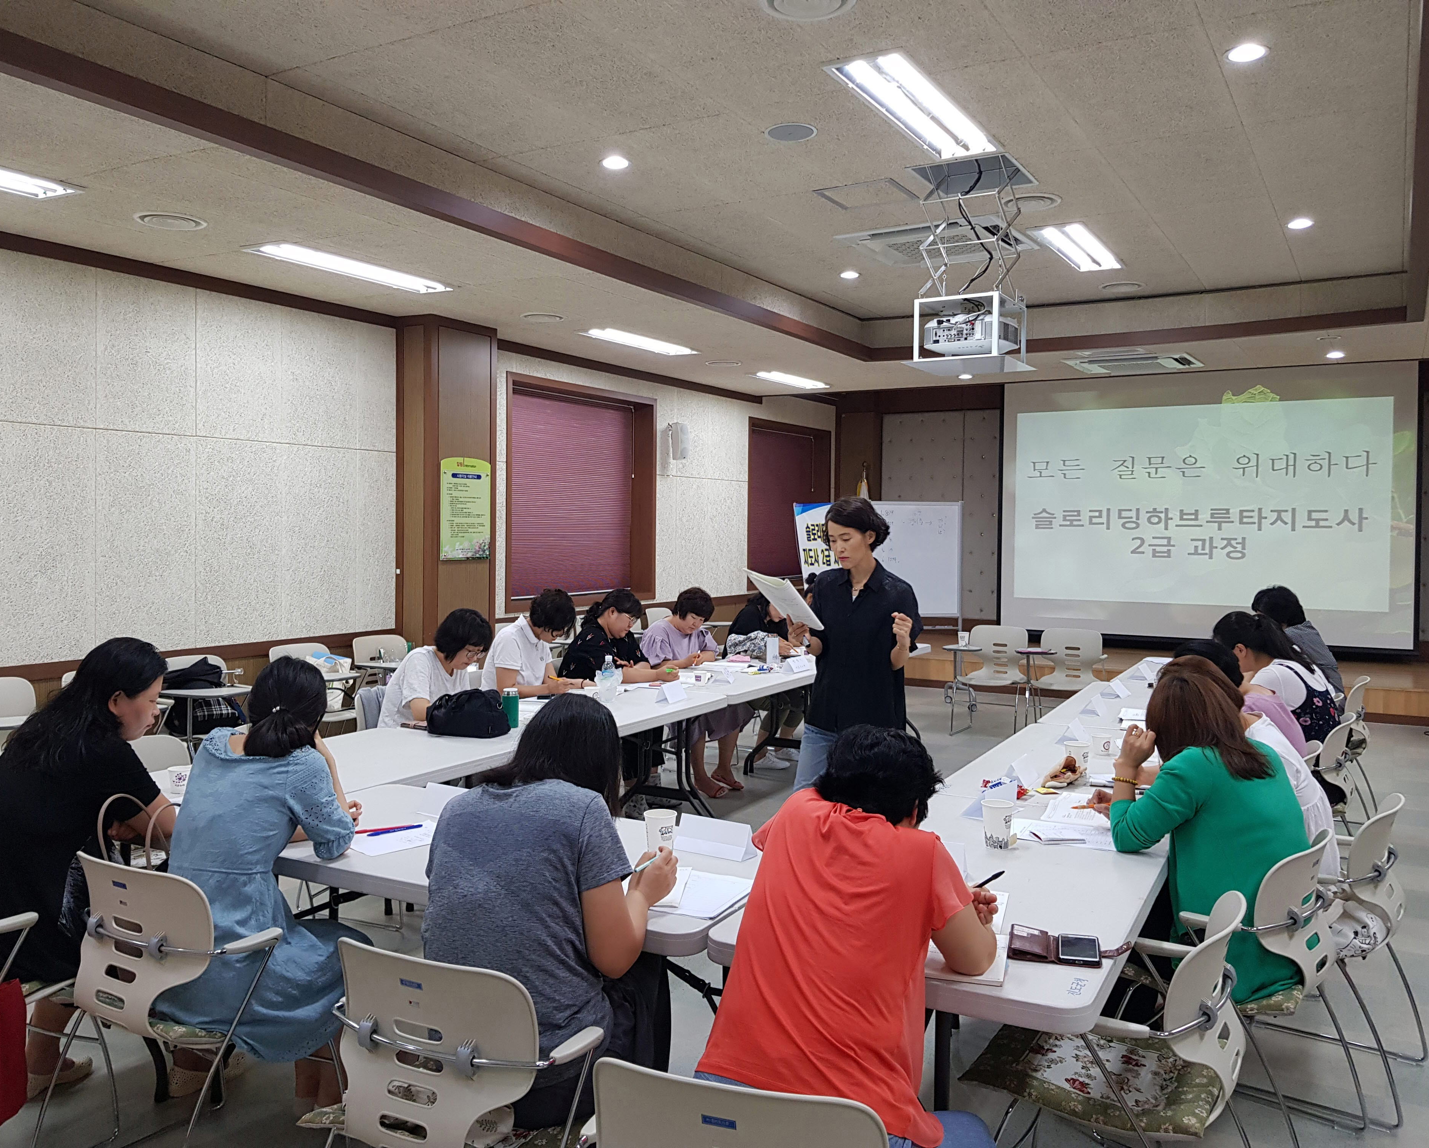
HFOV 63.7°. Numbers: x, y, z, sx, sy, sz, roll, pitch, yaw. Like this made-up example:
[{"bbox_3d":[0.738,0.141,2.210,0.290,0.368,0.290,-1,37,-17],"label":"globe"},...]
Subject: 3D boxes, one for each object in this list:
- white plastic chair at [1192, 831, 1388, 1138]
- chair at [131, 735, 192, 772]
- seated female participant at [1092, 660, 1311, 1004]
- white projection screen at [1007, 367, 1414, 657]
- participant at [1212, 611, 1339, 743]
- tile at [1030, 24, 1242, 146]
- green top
[{"bbox_3d":[1.349,1.062,2.994,0.560,0.790,0.570,2,2,39],"label":"white plastic chair"},{"bbox_3d":[-1.773,0.970,3.714,0.570,0.800,0.540,2,3,31],"label":"chair"},{"bbox_3d":[1.177,0.828,2.934,0.560,1.210,0.760,-1,3,-36],"label":"seated female participant"},{"bbox_3d":[5.085,-0.719,12.241,4.060,2.830,0.060,2,3,30],"label":"white projection screen"},{"bbox_3d":[2.289,0.787,4.923,0.780,1.220,0.500,3,3,43],"label":"participant"},{"bbox_3d":[1.742,-1.953,4.659,0.610,0.015,1.120,2,3,31],"label":"tile"},{"bbox_3d":[1.248,0.705,2.945,0.470,0.620,0.490,-1,3,-42],"label":"green top"}]

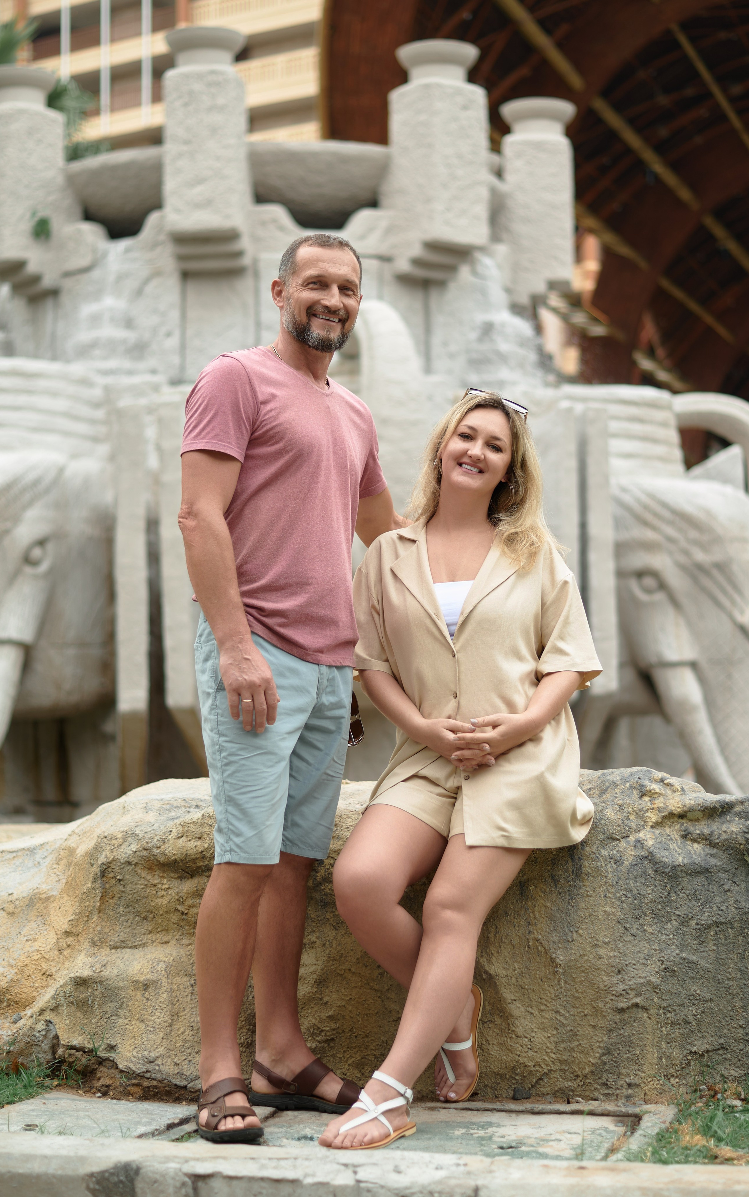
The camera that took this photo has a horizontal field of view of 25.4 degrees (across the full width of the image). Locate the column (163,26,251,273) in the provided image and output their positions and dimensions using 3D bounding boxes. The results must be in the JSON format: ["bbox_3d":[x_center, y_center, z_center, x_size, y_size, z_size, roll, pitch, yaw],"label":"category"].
[{"bbox_3d":[-1.085,-2.870,10.800,0.530,1.540,0.530,0,1,8],"label":"column"}]

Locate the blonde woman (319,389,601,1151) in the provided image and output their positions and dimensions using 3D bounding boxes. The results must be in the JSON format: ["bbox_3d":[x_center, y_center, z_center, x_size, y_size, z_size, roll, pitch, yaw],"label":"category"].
[{"bbox_3d":[0.205,0.325,3.460,0.550,1.530,0.520,0,1,14],"label":"blonde woman"}]

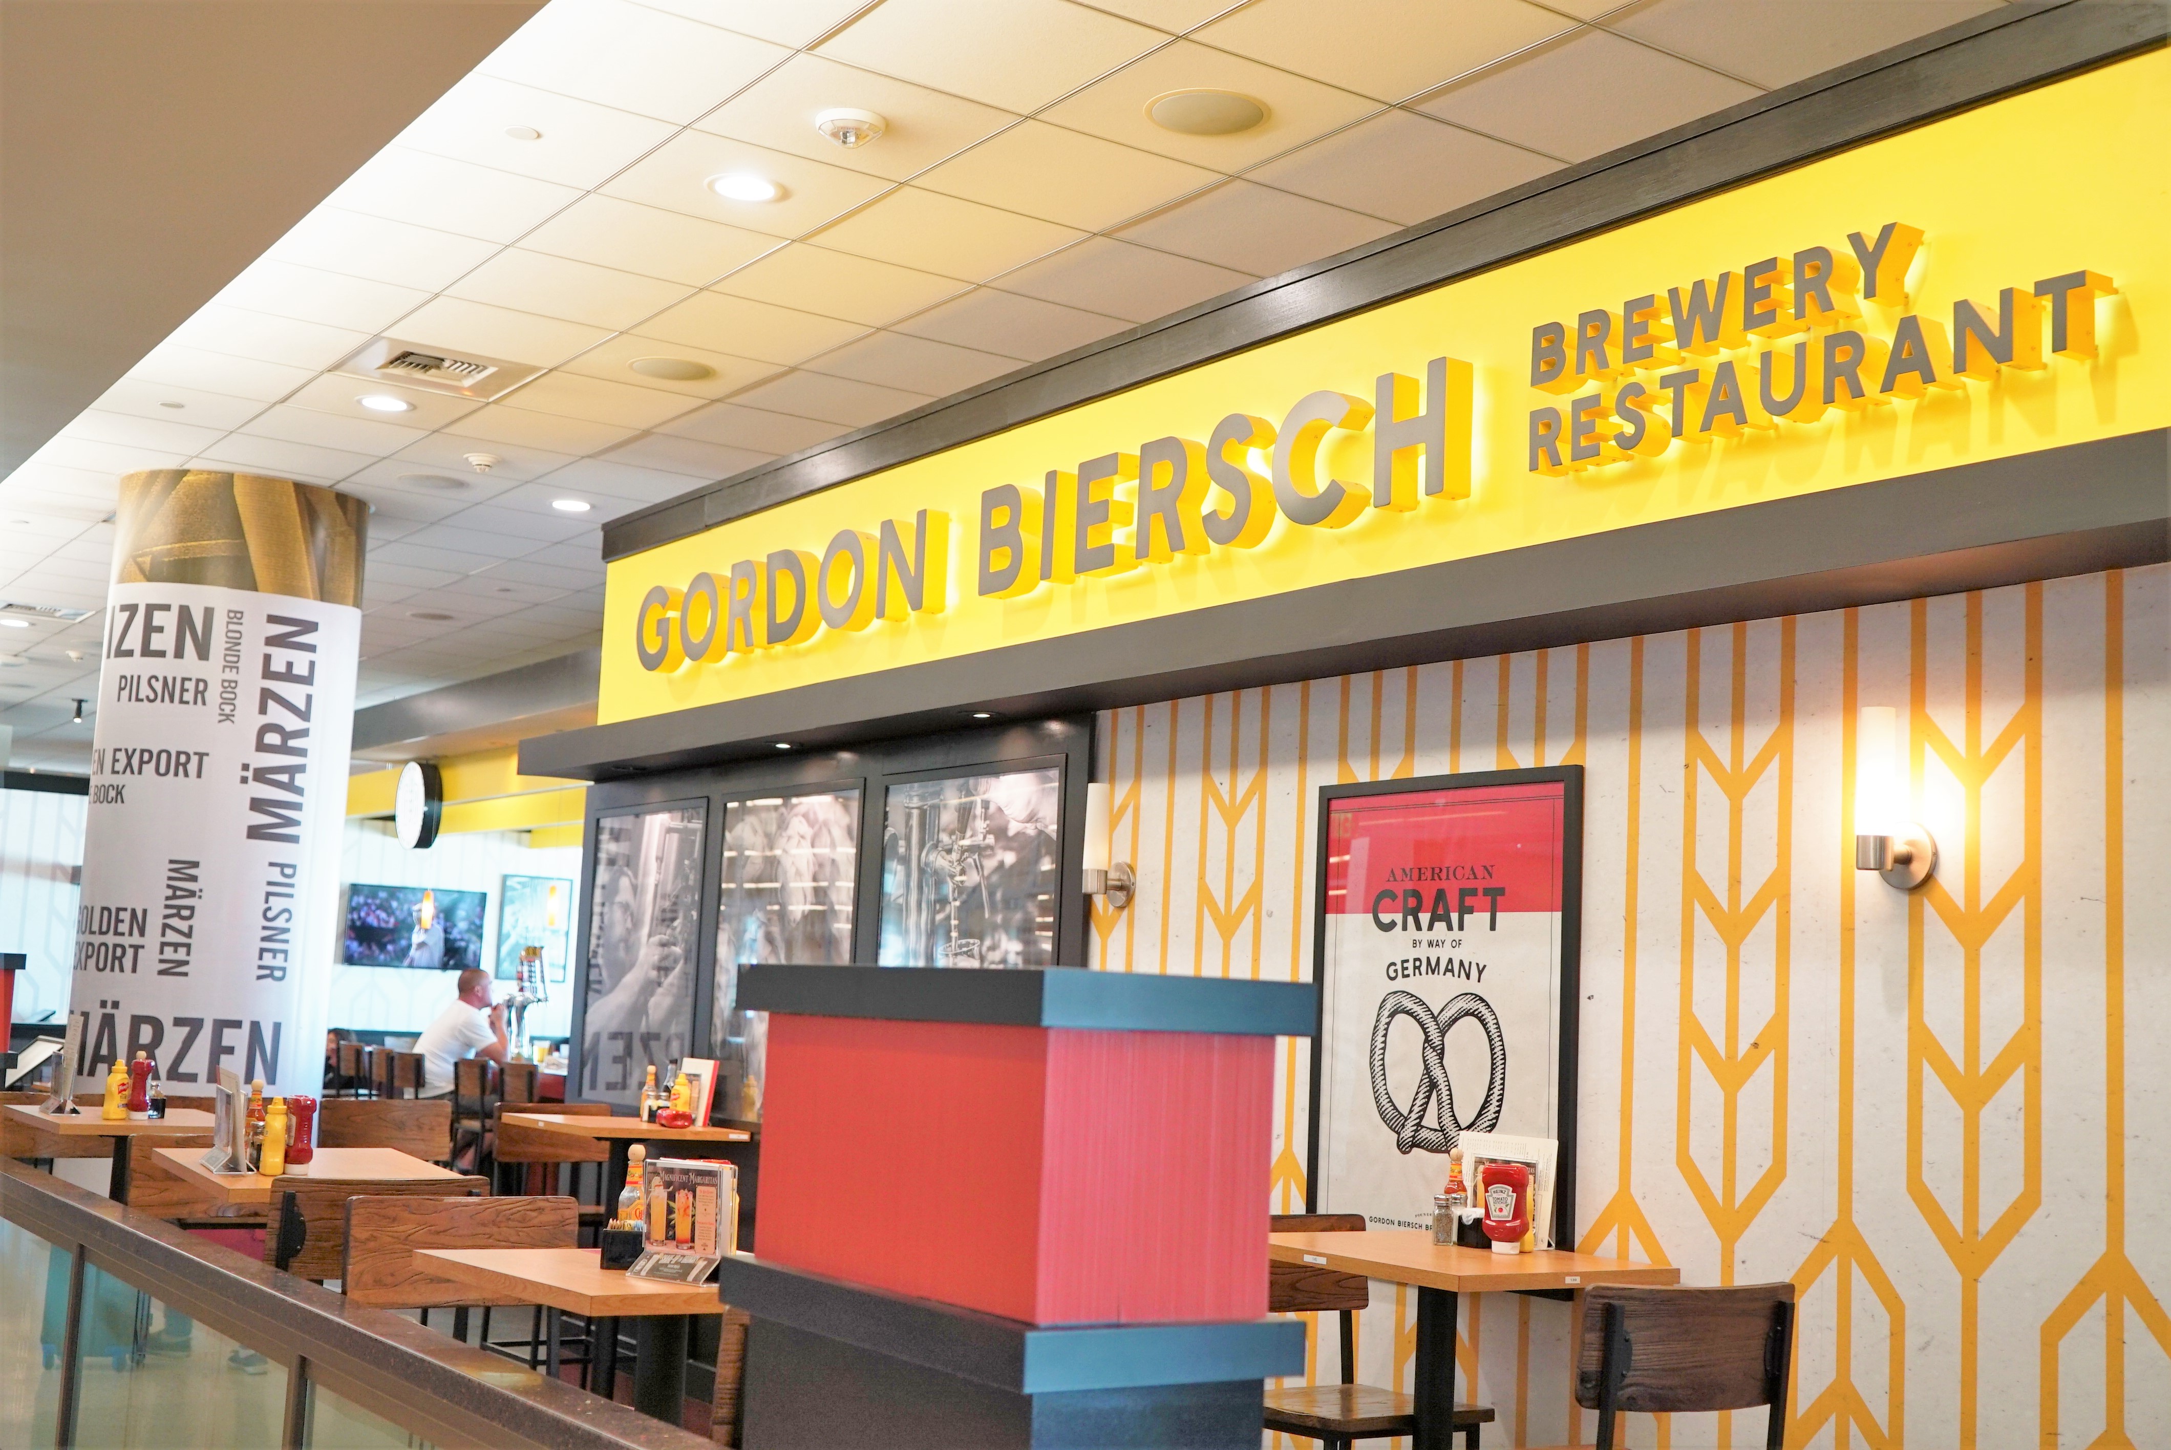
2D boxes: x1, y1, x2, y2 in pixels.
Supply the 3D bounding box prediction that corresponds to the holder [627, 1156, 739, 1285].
[{"bbox_3d":[-0.666,0.836,3.876,0.168,0.197,0.110,-2,-8,34],"label":"holder"}]

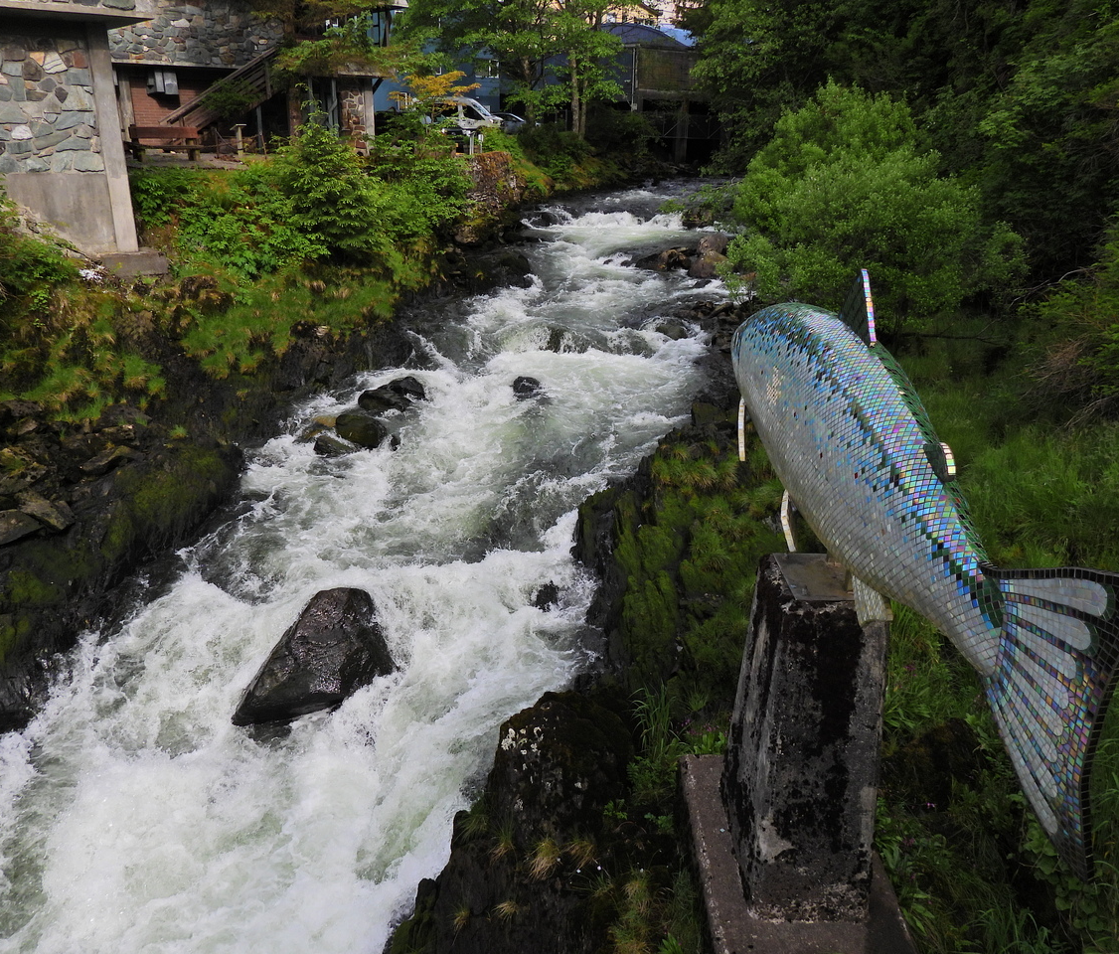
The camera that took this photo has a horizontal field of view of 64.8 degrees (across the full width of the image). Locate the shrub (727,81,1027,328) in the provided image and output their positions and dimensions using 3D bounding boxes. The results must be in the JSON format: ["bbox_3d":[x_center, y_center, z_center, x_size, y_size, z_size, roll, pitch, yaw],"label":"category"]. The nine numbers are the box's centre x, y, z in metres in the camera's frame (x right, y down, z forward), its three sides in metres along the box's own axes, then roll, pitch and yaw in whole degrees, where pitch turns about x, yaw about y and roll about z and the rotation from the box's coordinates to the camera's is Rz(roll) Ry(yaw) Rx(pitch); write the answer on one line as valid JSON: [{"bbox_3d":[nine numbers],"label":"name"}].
[{"bbox_3d":[6.660,-5.700,18.500,5.800,5.100,5.400,0,17,0],"label":"shrub"}]

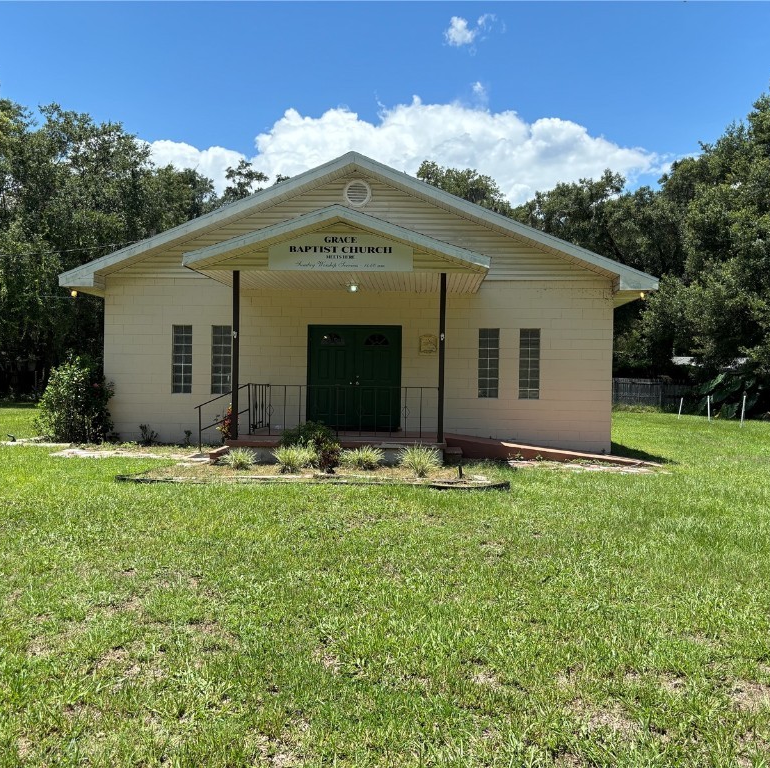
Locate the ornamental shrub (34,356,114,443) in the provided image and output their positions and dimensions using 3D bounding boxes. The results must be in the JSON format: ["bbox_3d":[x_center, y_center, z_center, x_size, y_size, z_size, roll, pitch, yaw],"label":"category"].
[{"bbox_3d":[-6.370,0.344,15.698,1.630,1.769,1.450,1,0,3],"label":"ornamental shrub"}]

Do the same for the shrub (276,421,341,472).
[{"bbox_3d":[-1.207,0.976,12.315,1.015,0.766,0.850,1,0,3],"label":"shrub"}]

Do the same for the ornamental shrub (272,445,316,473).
[{"bbox_3d":[-1.428,1.166,12.077,0.704,0.403,0.600,1,0,3],"label":"ornamental shrub"}]

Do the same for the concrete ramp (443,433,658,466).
[{"bbox_3d":[3.085,1.224,14.735,3.880,0.420,1.360,1,0,3],"label":"concrete ramp"}]

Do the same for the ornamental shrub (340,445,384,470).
[{"bbox_3d":[-0.373,1.178,12.370,0.726,0.365,0.620,1,0,3],"label":"ornamental shrub"}]

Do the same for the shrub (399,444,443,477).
[{"bbox_3d":[0.523,1.152,11.570,0.676,0.471,0.620,1,0,3],"label":"shrub"}]

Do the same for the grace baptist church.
[{"bbox_3d":[-0.371,-1.630,19.967,11.770,5.850,15.000,1,0,3],"label":"grace baptist church"}]

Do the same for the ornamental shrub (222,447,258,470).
[{"bbox_3d":[-2.354,1.179,12.428,0.621,0.327,0.550,1,0,3],"label":"ornamental shrub"}]

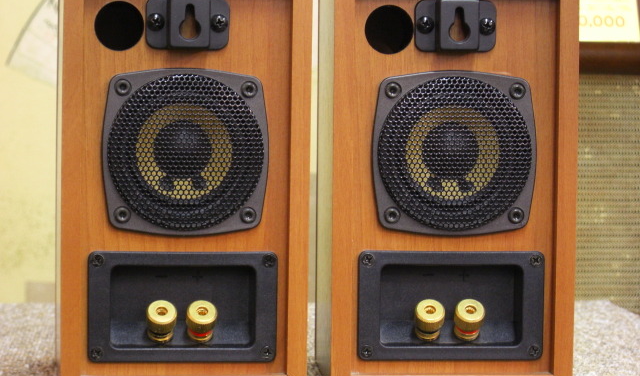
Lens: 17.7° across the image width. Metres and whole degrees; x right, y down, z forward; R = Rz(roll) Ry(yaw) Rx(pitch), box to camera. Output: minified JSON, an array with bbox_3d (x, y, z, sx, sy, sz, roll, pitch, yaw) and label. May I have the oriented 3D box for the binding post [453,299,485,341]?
[{"bbox_3d":[0.073,0.065,1.006,0.015,0.015,0.015,0,-42,-5],"label":"binding post"}]

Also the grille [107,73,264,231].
[{"bbox_3d":[-0.064,-0.017,0.982,0.075,0.075,0.010,0,3,-8],"label":"grille"}]

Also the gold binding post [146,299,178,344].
[{"bbox_3d":[-0.076,0.065,0.993,0.015,0.015,0.015,0,-42,-8],"label":"gold binding post"}]

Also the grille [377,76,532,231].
[{"bbox_3d":[0.065,-0.016,0.993,0.075,0.075,0.010,0,3,-5],"label":"grille"}]

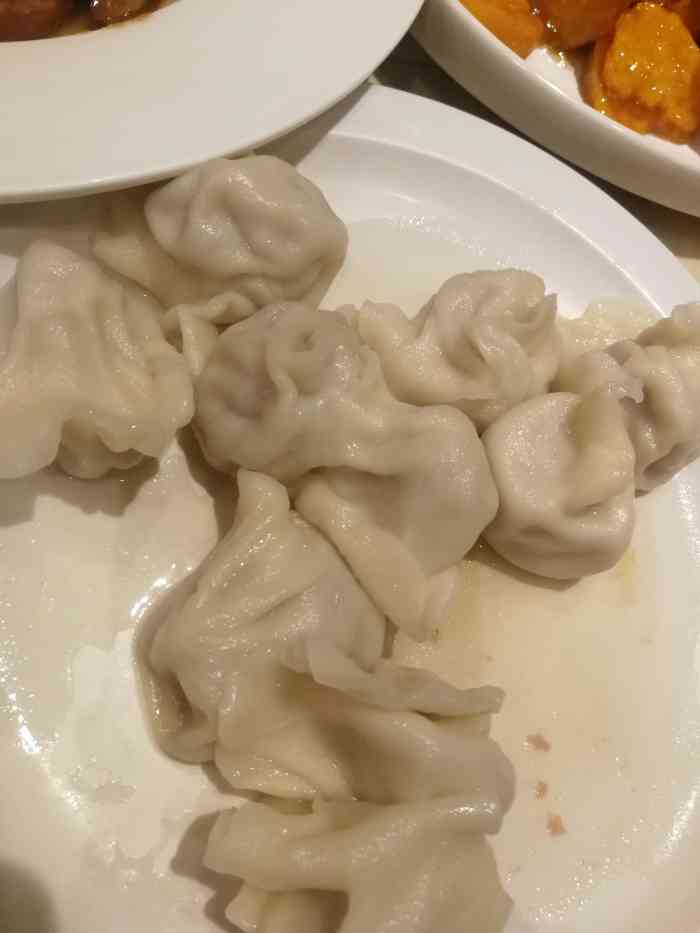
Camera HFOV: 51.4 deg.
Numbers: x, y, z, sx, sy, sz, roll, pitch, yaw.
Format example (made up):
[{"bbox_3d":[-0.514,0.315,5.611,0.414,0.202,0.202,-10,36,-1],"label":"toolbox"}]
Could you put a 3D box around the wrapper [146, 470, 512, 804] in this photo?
[{"bbox_3d":[-0.006,0.048,0.168,0.085,0.034,0.058,27,62,-3],"label":"wrapper"}]

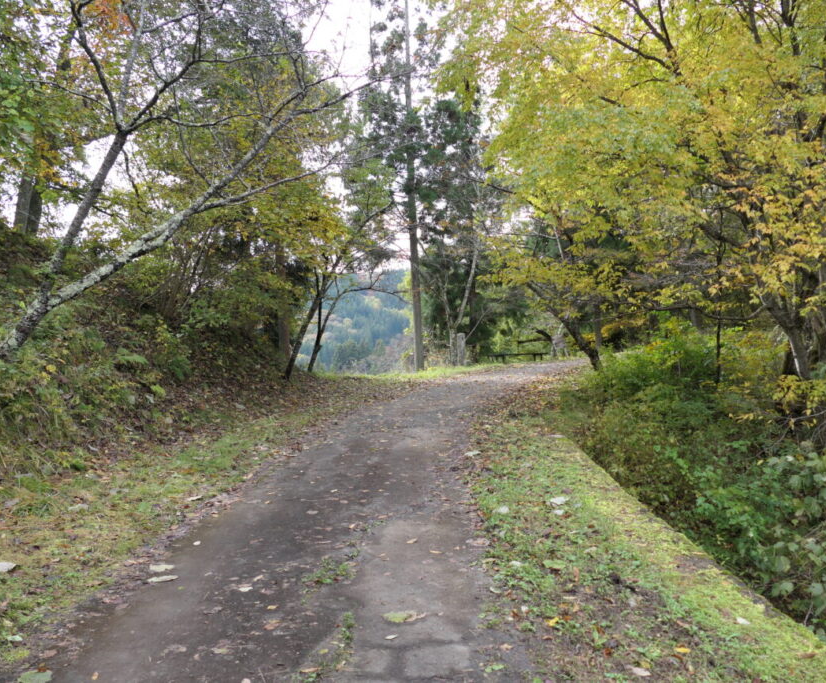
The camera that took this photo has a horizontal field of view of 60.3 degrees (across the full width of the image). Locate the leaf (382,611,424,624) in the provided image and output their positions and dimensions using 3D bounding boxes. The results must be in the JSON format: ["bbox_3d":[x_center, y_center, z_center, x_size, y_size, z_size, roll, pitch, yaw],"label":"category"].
[{"bbox_3d":[-0.055,1.444,3.720,0.210,0.027,0.110,0,1,-7],"label":"leaf"}]

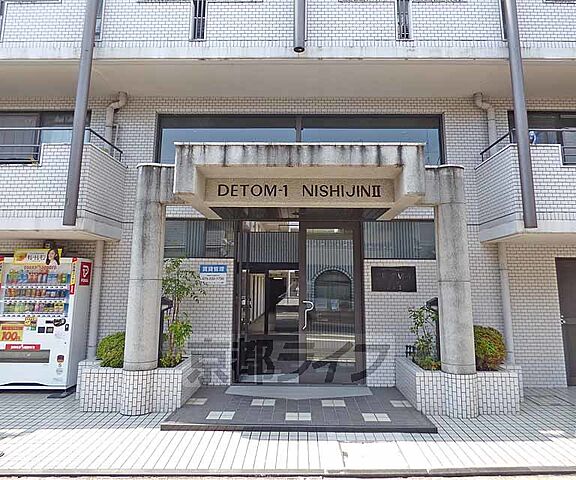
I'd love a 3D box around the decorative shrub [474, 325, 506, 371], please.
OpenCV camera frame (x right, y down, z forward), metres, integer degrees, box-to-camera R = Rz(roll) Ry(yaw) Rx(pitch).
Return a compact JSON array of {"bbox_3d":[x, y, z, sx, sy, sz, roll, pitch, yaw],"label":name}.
[{"bbox_3d":[2.701,1.467,4.726,0.553,0.603,0.543,0,-7,0],"label":"decorative shrub"}]

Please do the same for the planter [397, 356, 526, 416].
[{"bbox_3d":[2.332,1.935,4.641,1.466,0.493,1.047,0,-7,0],"label":"planter"}]

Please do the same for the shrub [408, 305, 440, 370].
[{"bbox_3d":[1.891,1.321,4.755,0.447,0.849,0.402,0,-7,0],"label":"shrub"}]

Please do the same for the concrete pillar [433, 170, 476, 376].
[{"bbox_3d":[2.161,0.371,4.521,0.385,2.597,0.385,0,-7,0],"label":"concrete pillar"}]

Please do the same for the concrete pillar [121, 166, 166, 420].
[{"bbox_3d":[-1.854,0.586,4.525,0.412,3.080,0.412,0,-7,0],"label":"concrete pillar"}]

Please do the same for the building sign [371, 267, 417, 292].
[{"bbox_3d":[1.637,0.608,5.321,0.683,0.381,0.035,0,-7,0],"label":"building sign"}]

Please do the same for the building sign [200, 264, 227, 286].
[{"bbox_3d":[-1.152,0.542,5.335,0.416,0.298,0.022,0,-7,0],"label":"building sign"}]

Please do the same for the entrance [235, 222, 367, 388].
[{"bbox_3d":[0.170,0.936,5.422,2.018,2.505,0.180,0,-8,1],"label":"entrance"}]

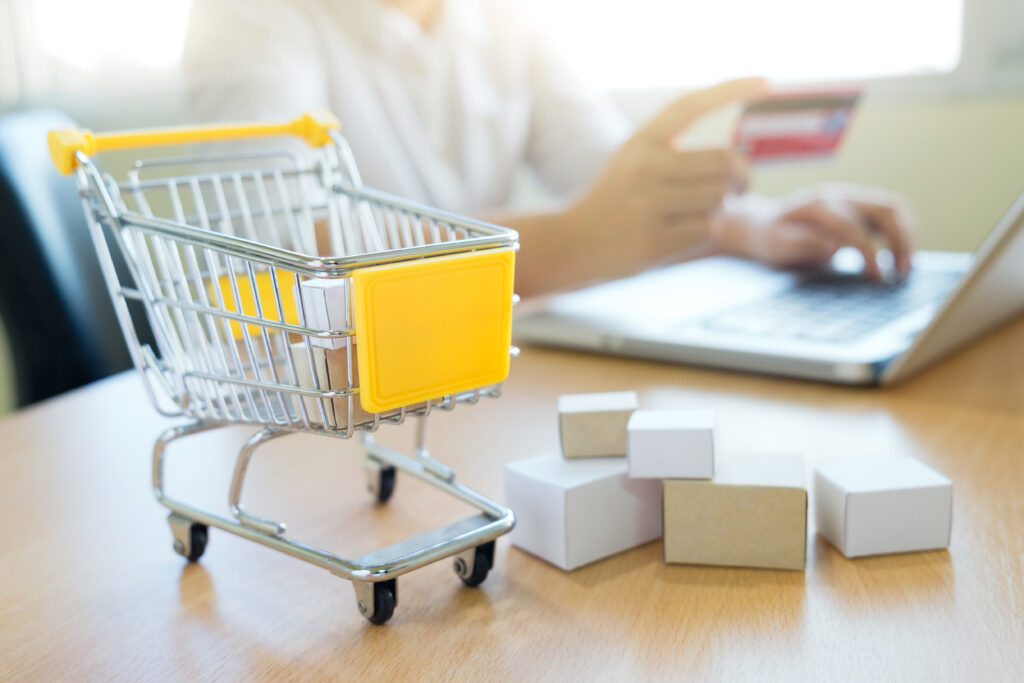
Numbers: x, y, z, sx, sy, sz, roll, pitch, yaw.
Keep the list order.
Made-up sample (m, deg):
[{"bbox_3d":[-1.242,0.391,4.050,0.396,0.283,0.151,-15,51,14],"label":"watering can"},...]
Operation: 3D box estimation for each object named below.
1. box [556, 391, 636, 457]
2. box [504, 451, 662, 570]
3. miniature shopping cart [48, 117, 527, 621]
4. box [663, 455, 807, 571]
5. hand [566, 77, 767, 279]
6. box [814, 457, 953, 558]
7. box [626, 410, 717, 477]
[{"bbox_3d":[0.026,0.025,0.298,0.023,0.014,0.019,-3,11,4],"label":"box"},{"bbox_3d":[0.022,0.046,0.286,0.036,0.023,0.027,-11,14,-34],"label":"box"},{"bbox_3d":[-0.056,0.000,0.279,0.089,0.126,0.132,-12,14,-37],"label":"miniature shopping cart"},{"bbox_3d":[0.062,0.046,0.275,0.036,0.023,0.027,0,12,16],"label":"box"},{"bbox_3d":[0.095,-0.100,0.610,0.120,0.112,0.075,3,13,28],"label":"hand"},{"bbox_3d":[0.102,0.046,0.275,0.028,0.018,0.020,-5,11,-6],"label":"box"},{"bbox_3d":[0.045,0.028,0.276,0.022,0.014,0.018,-1,12,13],"label":"box"}]

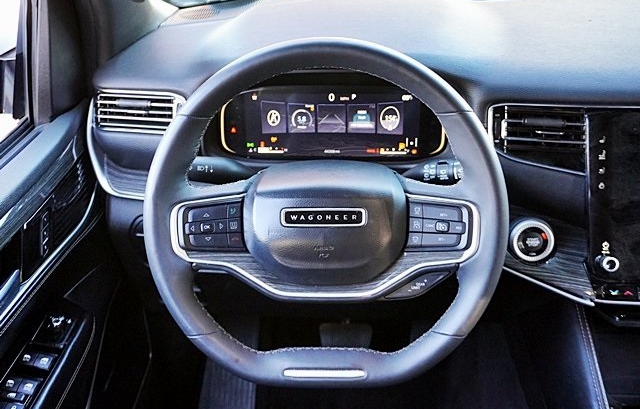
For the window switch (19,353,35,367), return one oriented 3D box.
[{"bbox_3d":[-0.372,0.198,0.880,0.017,0.010,0.020,1,27,2],"label":"window switch"}]

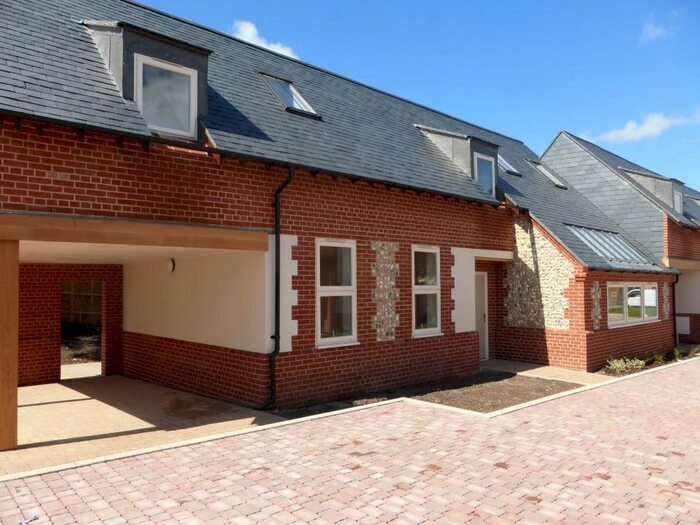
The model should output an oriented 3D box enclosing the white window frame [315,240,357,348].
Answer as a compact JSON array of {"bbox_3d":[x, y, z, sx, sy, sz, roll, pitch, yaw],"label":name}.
[{"bbox_3d":[-0.207,0.482,8.096,0.880,1.710,0.120,2,-4,-42],"label":"white window frame"}]

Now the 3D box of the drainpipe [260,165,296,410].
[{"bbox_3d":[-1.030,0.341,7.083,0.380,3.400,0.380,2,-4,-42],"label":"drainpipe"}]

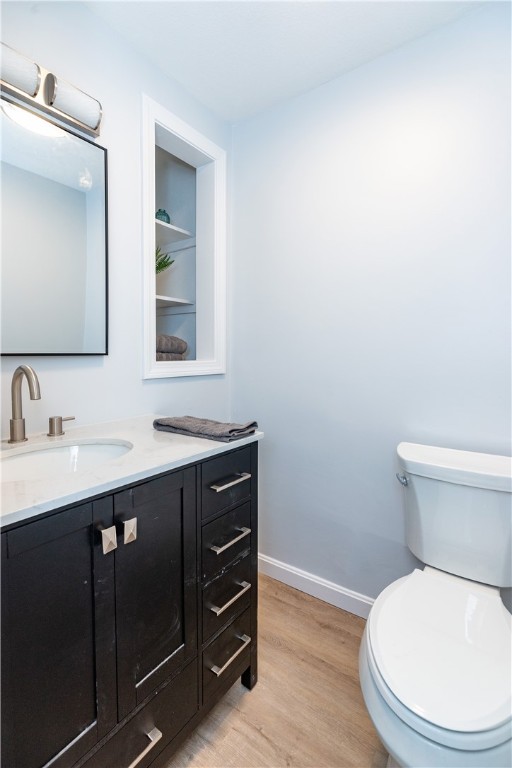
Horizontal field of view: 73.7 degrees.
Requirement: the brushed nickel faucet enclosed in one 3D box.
[{"bbox_3d":[-0.637,0.058,0.943,0.158,0.222,0.048,4,6,34],"label":"brushed nickel faucet"}]

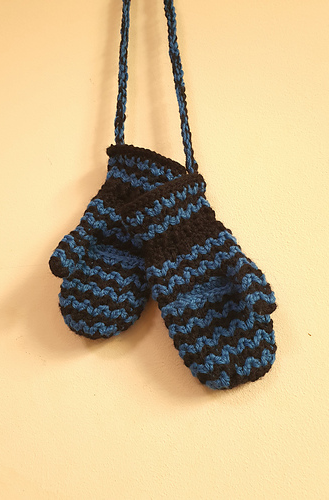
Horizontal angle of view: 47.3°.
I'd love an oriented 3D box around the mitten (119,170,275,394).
[{"bbox_3d":[0.036,0.028,0.300,0.088,0.172,0.040,-24,3,1],"label":"mitten"}]

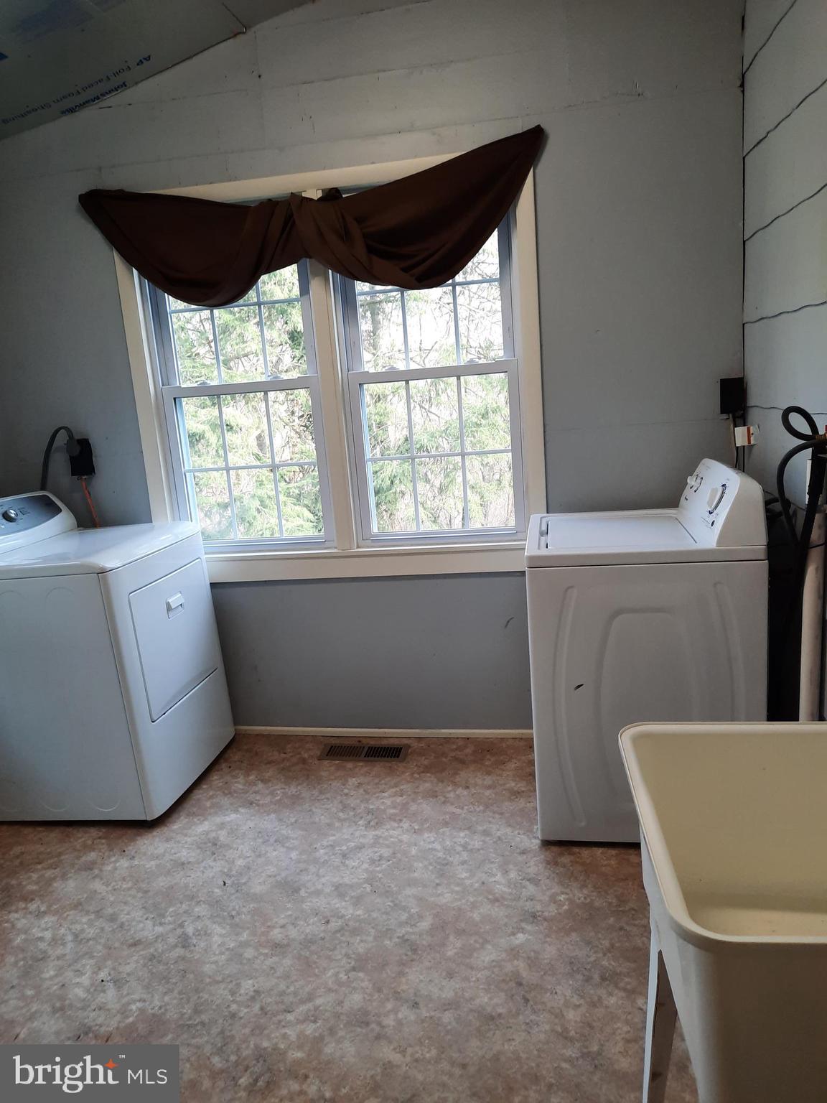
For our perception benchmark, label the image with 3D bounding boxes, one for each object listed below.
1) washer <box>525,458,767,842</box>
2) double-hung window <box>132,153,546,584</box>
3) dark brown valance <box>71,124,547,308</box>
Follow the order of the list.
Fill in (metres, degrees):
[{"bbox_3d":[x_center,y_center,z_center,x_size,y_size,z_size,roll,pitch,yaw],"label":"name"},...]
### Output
[{"bbox_3d":[0.719,0.281,2.619,0.655,1.105,0.690,-2,12,9],"label":"washer"},{"bbox_3d":[-0.324,-0.635,3.039,1.600,1.510,0.065,-2,12,11],"label":"double-hung window"},{"bbox_3d":[-0.401,-1.157,2.867,1.730,0.470,0.120,-2,12,11],"label":"dark brown valance"}]

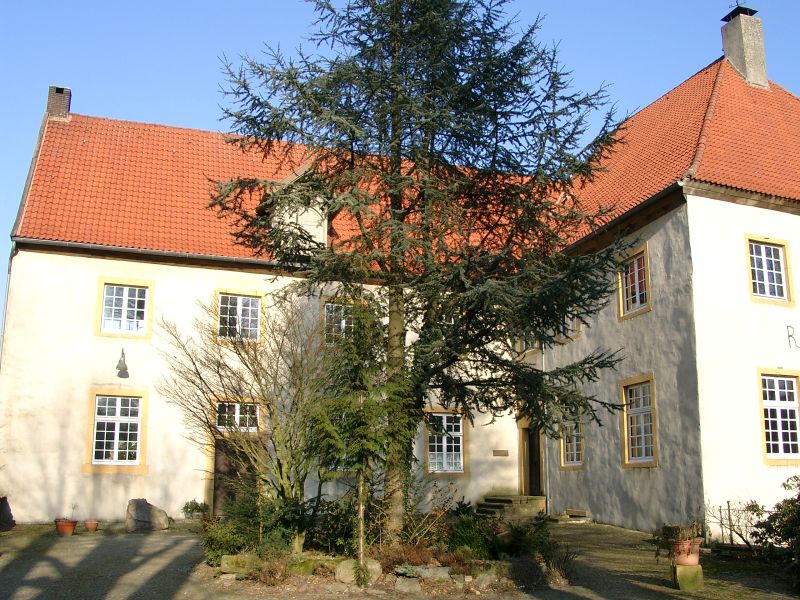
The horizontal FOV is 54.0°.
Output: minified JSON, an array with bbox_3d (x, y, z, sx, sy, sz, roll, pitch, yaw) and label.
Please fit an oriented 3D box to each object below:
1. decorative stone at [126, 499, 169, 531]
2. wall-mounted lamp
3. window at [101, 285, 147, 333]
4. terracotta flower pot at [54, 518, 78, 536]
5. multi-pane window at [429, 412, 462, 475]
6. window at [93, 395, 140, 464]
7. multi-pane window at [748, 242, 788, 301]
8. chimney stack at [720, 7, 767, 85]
[{"bbox_3d":[-6.593,5.613,20.438,1.101,0.865,0.639,5,-14,-21],"label":"decorative stone"},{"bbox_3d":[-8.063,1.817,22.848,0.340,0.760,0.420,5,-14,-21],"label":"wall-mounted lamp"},{"bbox_3d":[-8.186,0.303,23.365,1.218,1.474,0.150,5,-14,-21],"label":"window"},{"bbox_3d":[-8.341,5.685,19.652,0.590,0.423,0.590,5,-14,-21],"label":"terracotta flower pot"},{"bbox_3d":[1.537,4.794,26.378,1.248,1.906,0.150,5,-14,-21],"label":"multi-pane window"},{"bbox_3d":[-8.135,3.753,22.596,1.243,1.965,0.150,5,-14,-21],"label":"window"},{"bbox_3d":[10.278,-0.814,21.900,1.360,1.530,0.150,6,-14,-23],"label":"multi-pane window"},{"bbox_3d":[12.566,-9.035,28.671,0.961,2.904,0.937,5,-14,-19],"label":"chimney stack"}]

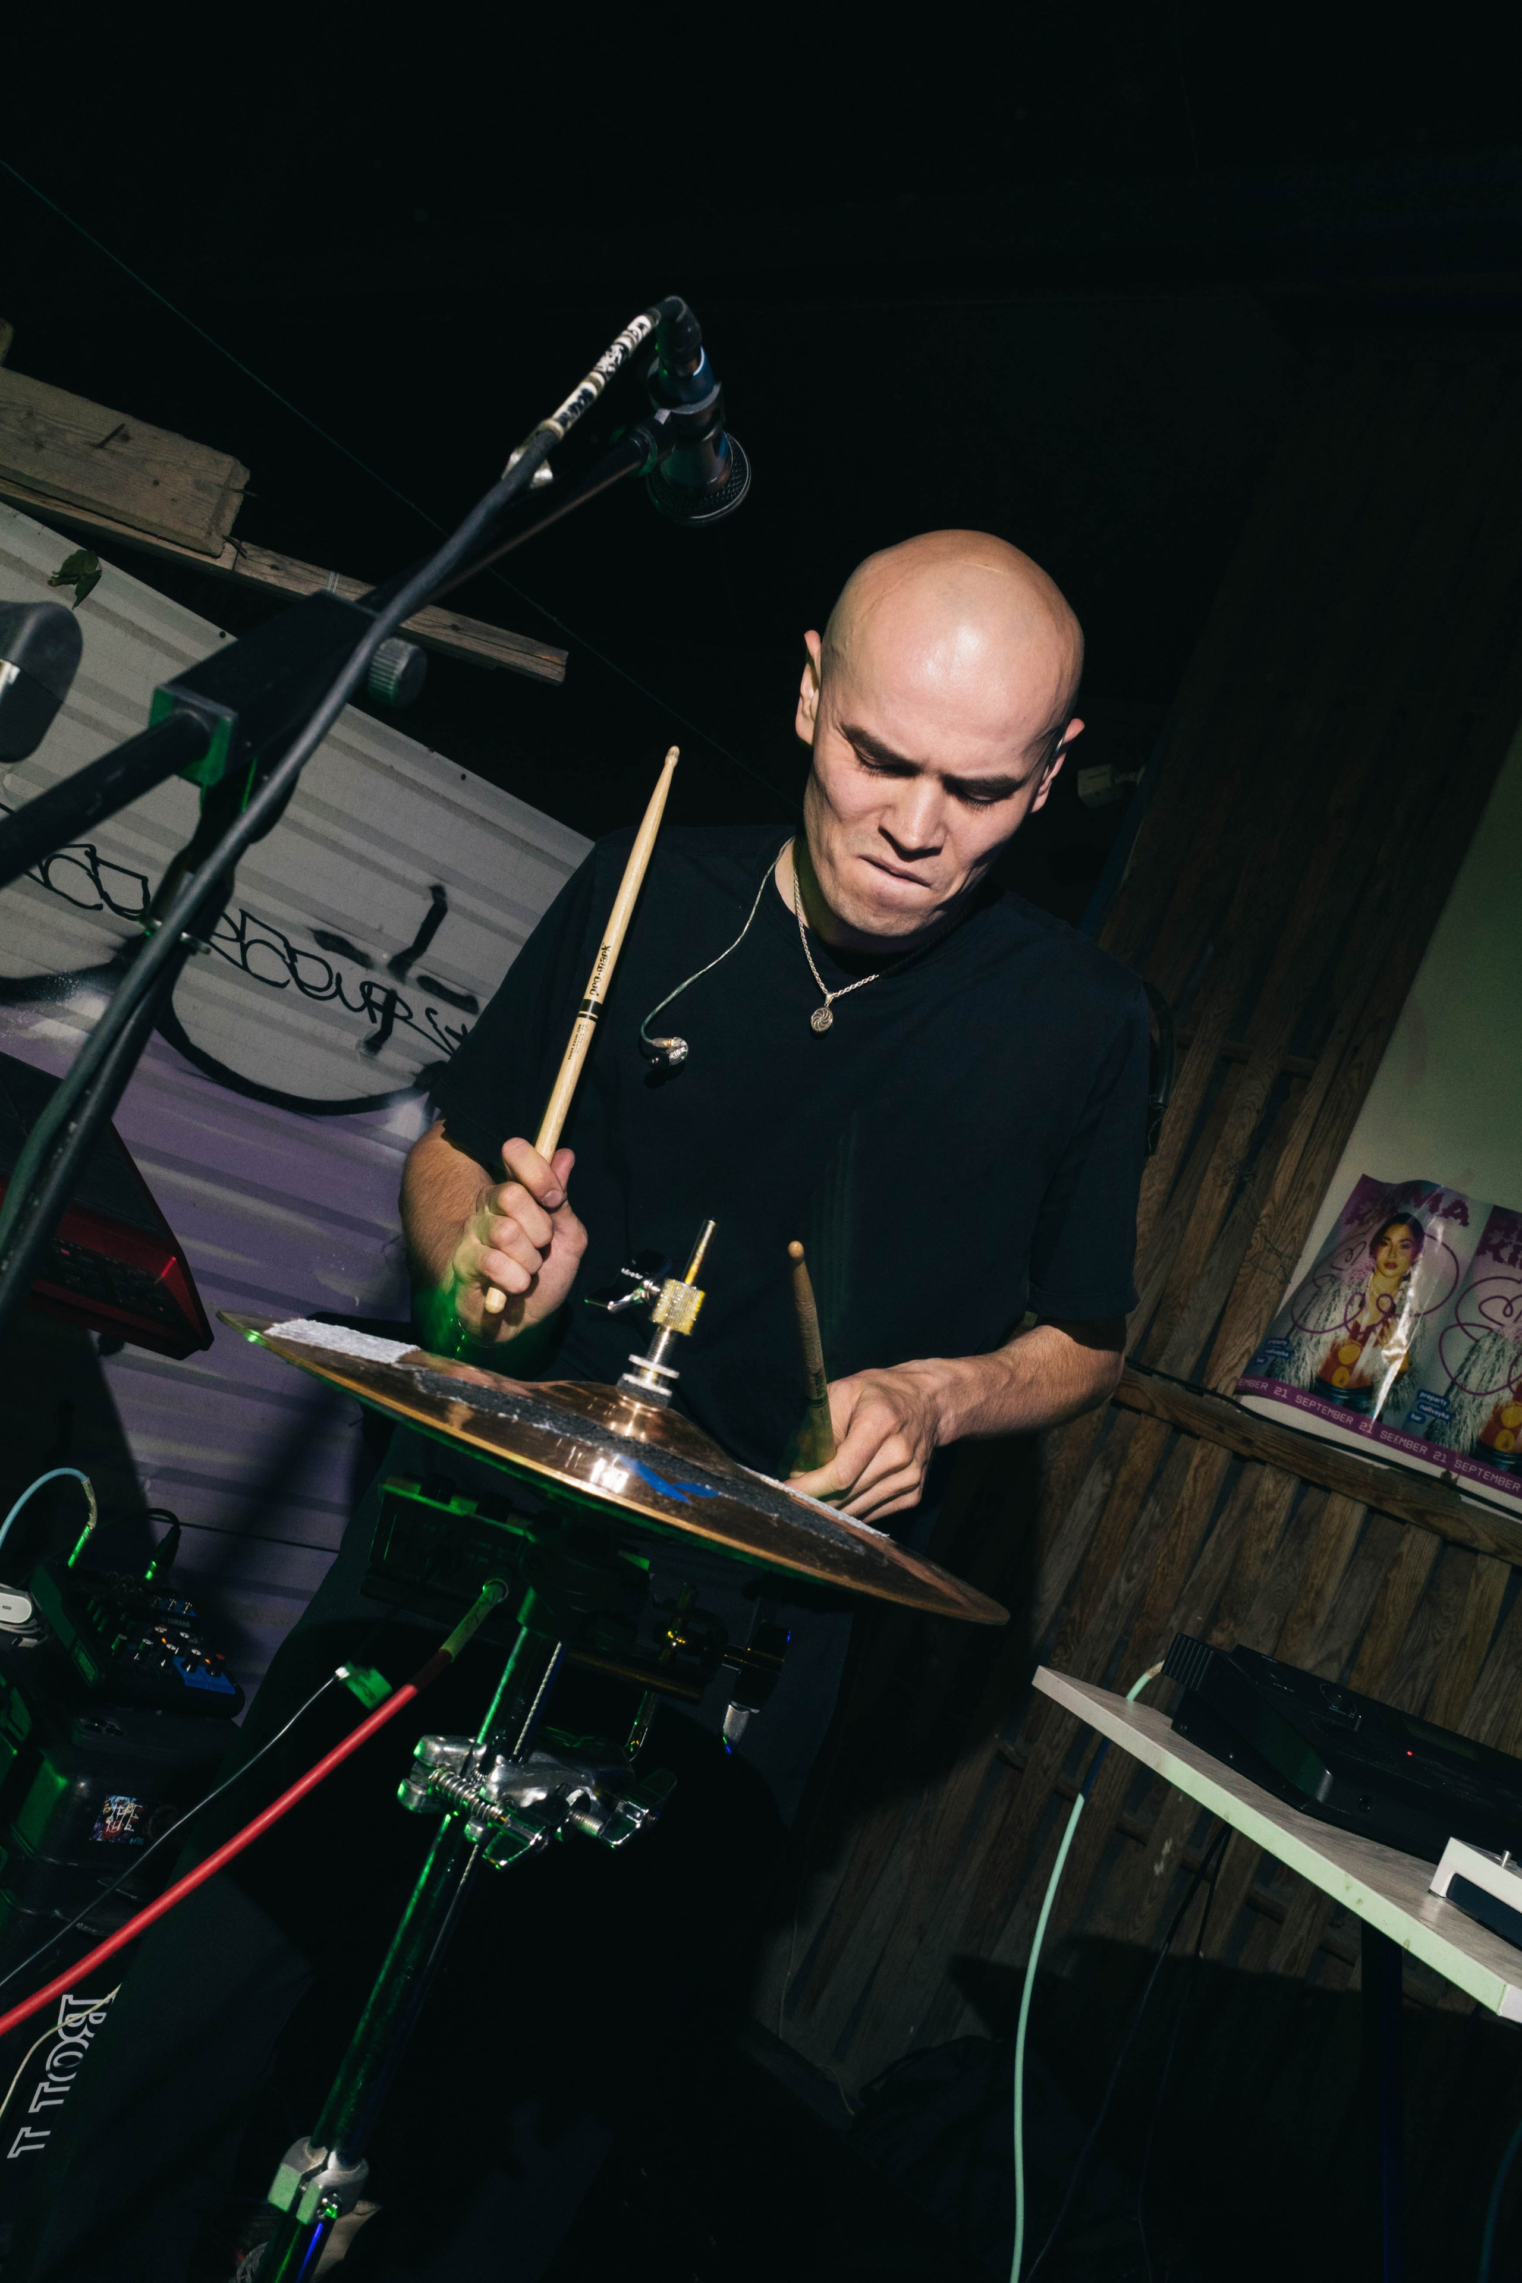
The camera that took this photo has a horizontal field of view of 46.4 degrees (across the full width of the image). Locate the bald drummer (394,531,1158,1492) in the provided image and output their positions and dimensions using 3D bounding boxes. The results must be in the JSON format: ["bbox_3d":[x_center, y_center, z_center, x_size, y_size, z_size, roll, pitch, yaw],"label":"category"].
[{"bbox_3d":[-0.124,0.417,1.263,0.580,1.670,0.480,22,-2,1],"label":"bald drummer"}]

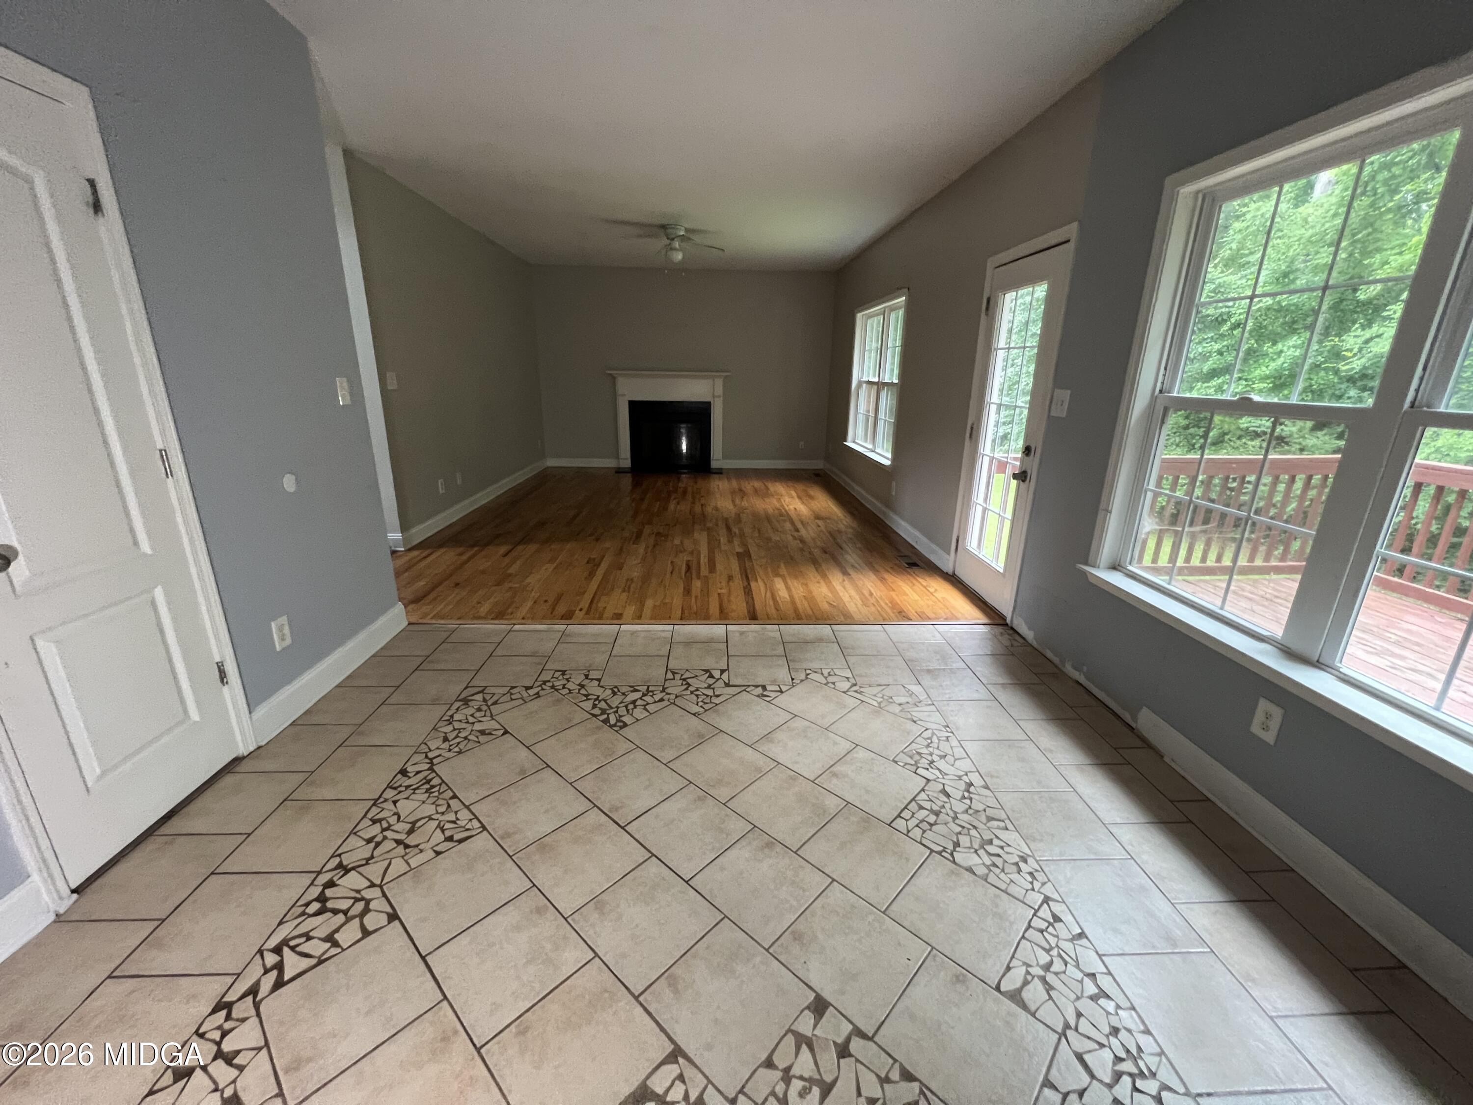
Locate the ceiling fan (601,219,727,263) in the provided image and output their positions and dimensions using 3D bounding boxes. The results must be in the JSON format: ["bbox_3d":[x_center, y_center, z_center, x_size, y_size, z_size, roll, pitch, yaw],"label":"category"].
[{"bbox_3d":[-0.596,-3.031,5.393,1.220,0.350,1.220,0,18,-3],"label":"ceiling fan"}]

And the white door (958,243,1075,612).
[{"bbox_3d":[1.649,-0.698,3.393,0.050,2.020,0.780,0,18,-3],"label":"white door"}]

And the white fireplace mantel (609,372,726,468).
[{"bbox_3d":[-0.980,-1.935,8.241,1.800,1.400,0.200,0,18,-3],"label":"white fireplace mantel"}]

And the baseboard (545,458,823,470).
[{"bbox_3d":[-0.749,-1.364,8.518,4.260,0.128,0.020,0,18,-3],"label":"baseboard"}]

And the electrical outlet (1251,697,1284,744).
[{"bbox_3d":[1.693,0.539,1.769,0.012,0.121,0.076,0,18,-3],"label":"electrical outlet"}]

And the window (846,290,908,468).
[{"bbox_3d":[1.524,-1.911,6.195,0.120,1.620,2.020,0,18,-3],"label":"window"}]

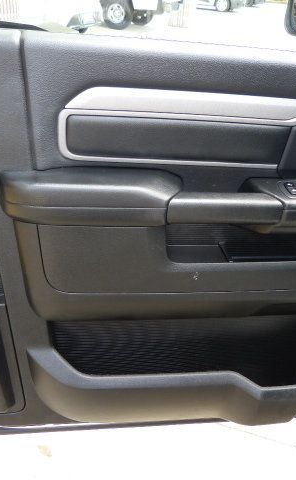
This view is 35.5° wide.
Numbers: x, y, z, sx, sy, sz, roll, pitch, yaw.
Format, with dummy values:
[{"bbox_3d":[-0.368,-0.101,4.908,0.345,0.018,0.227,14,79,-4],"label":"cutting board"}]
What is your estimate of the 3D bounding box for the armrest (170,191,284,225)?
[{"bbox_3d":[0.109,-0.054,0.692,0.174,0.040,0.054,0,34,-9],"label":"armrest"}]

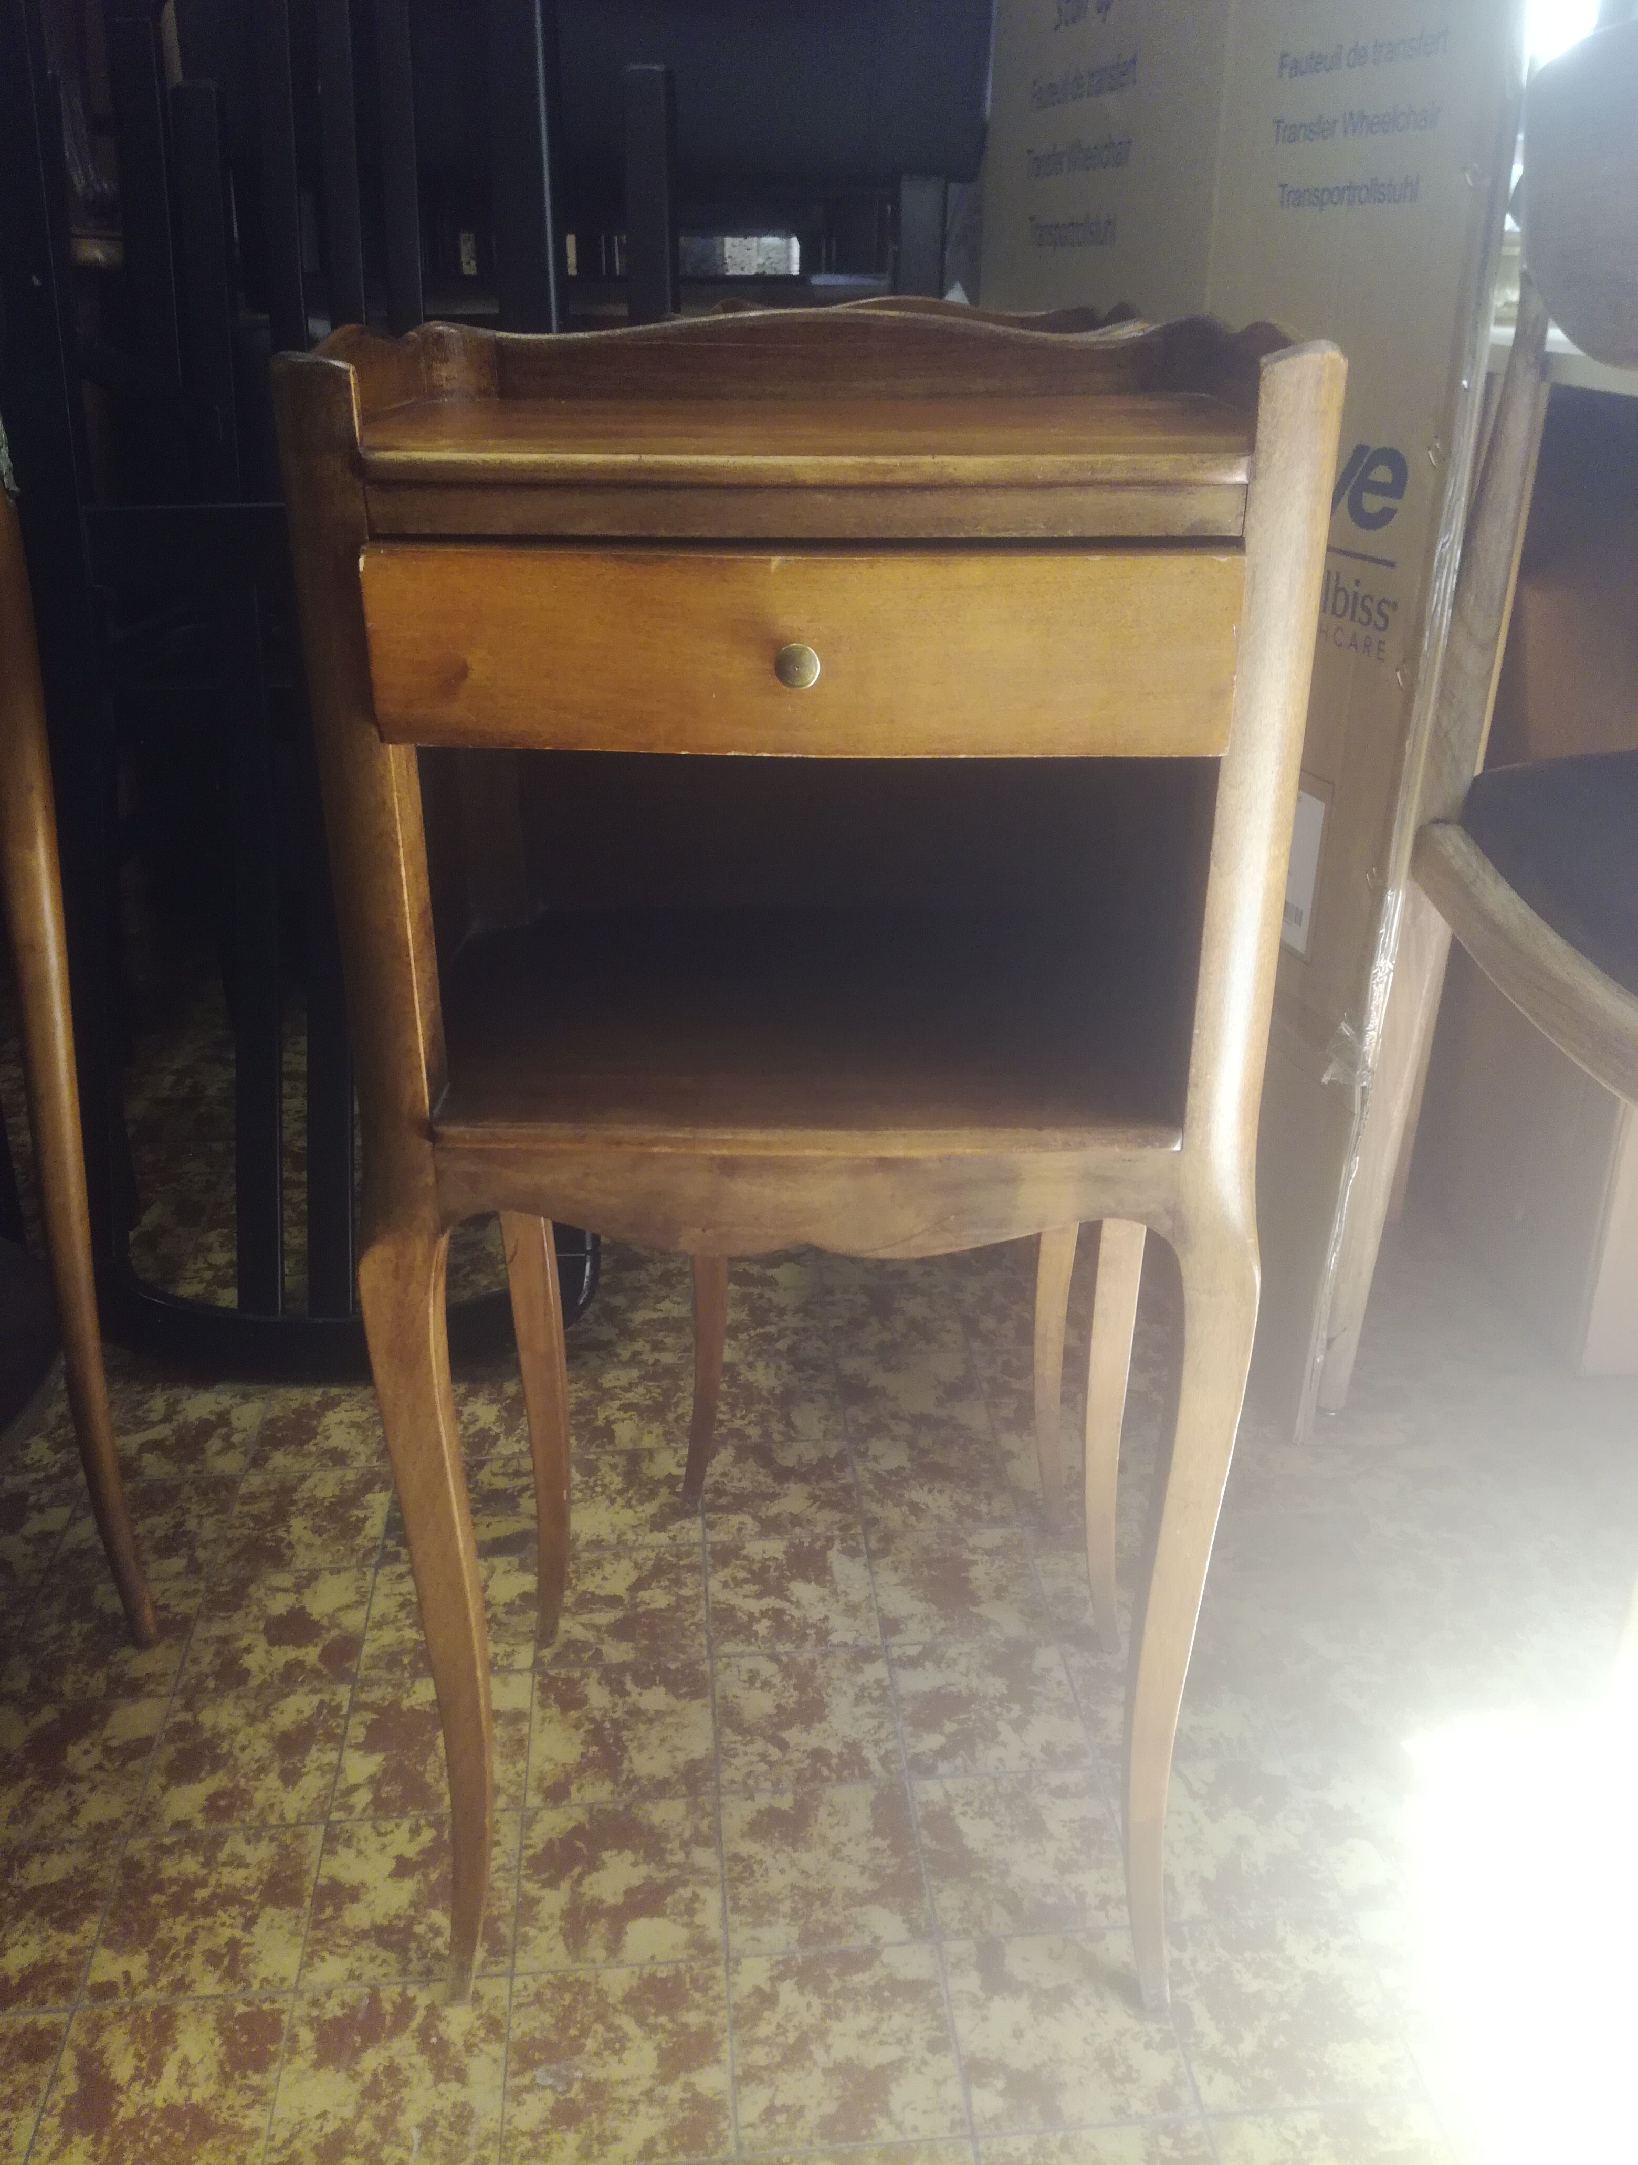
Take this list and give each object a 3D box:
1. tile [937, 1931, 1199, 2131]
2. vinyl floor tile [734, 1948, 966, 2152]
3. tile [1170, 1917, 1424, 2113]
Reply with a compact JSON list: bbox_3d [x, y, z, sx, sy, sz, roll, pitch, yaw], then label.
[{"bbox_3d":[0.111,0.426,0.770,0.099,0.004,0.099,-2,23,-5],"label":"tile"},{"bbox_3d":[0.011,0.431,0.761,0.099,0.004,0.099,-2,23,-5],"label":"vinyl floor tile"},{"bbox_3d":[0.210,0.422,0.778,0.099,0.004,0.099,-2,23,-5],"label":"tile"}]

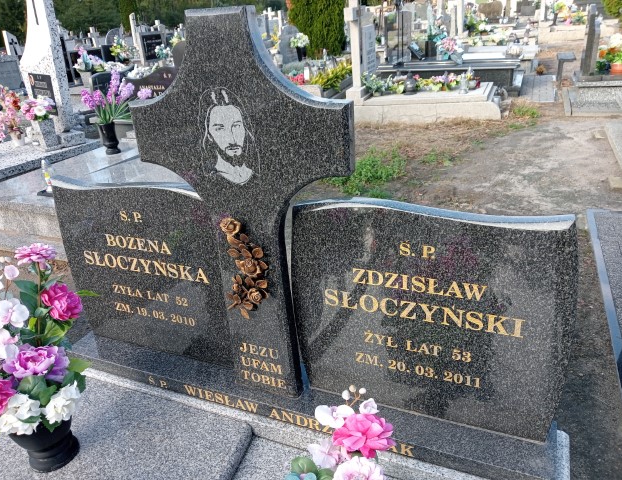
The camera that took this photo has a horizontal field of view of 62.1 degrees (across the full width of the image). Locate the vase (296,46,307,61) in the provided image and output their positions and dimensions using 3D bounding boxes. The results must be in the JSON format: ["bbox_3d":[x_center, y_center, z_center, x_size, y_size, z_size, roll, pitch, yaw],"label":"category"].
[{"bbox_3d":[-0.224,-4.404,12.200,0.190,0.320,0.190,-2,23,0],"label":"vase"}]

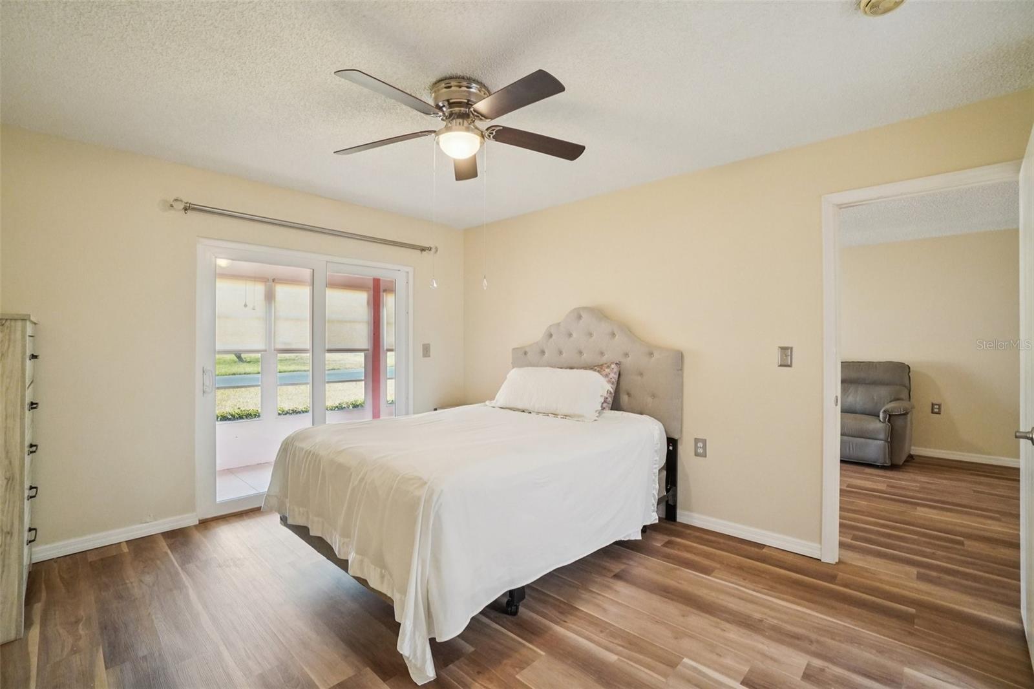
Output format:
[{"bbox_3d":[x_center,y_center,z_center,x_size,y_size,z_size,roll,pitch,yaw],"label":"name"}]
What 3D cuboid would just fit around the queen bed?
[{"bbox_3d":[-0.155,0.477,2.764,1.618,1.509,2.150,2,2,43],"label":"queen bed"}]

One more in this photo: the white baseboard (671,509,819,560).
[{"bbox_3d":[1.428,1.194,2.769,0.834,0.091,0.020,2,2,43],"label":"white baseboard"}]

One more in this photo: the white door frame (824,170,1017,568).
[{"bbox_3d":[2.071,0.207,2.211,0.838,2.096,0.123,2,2,43],"label":"white door frame"}]

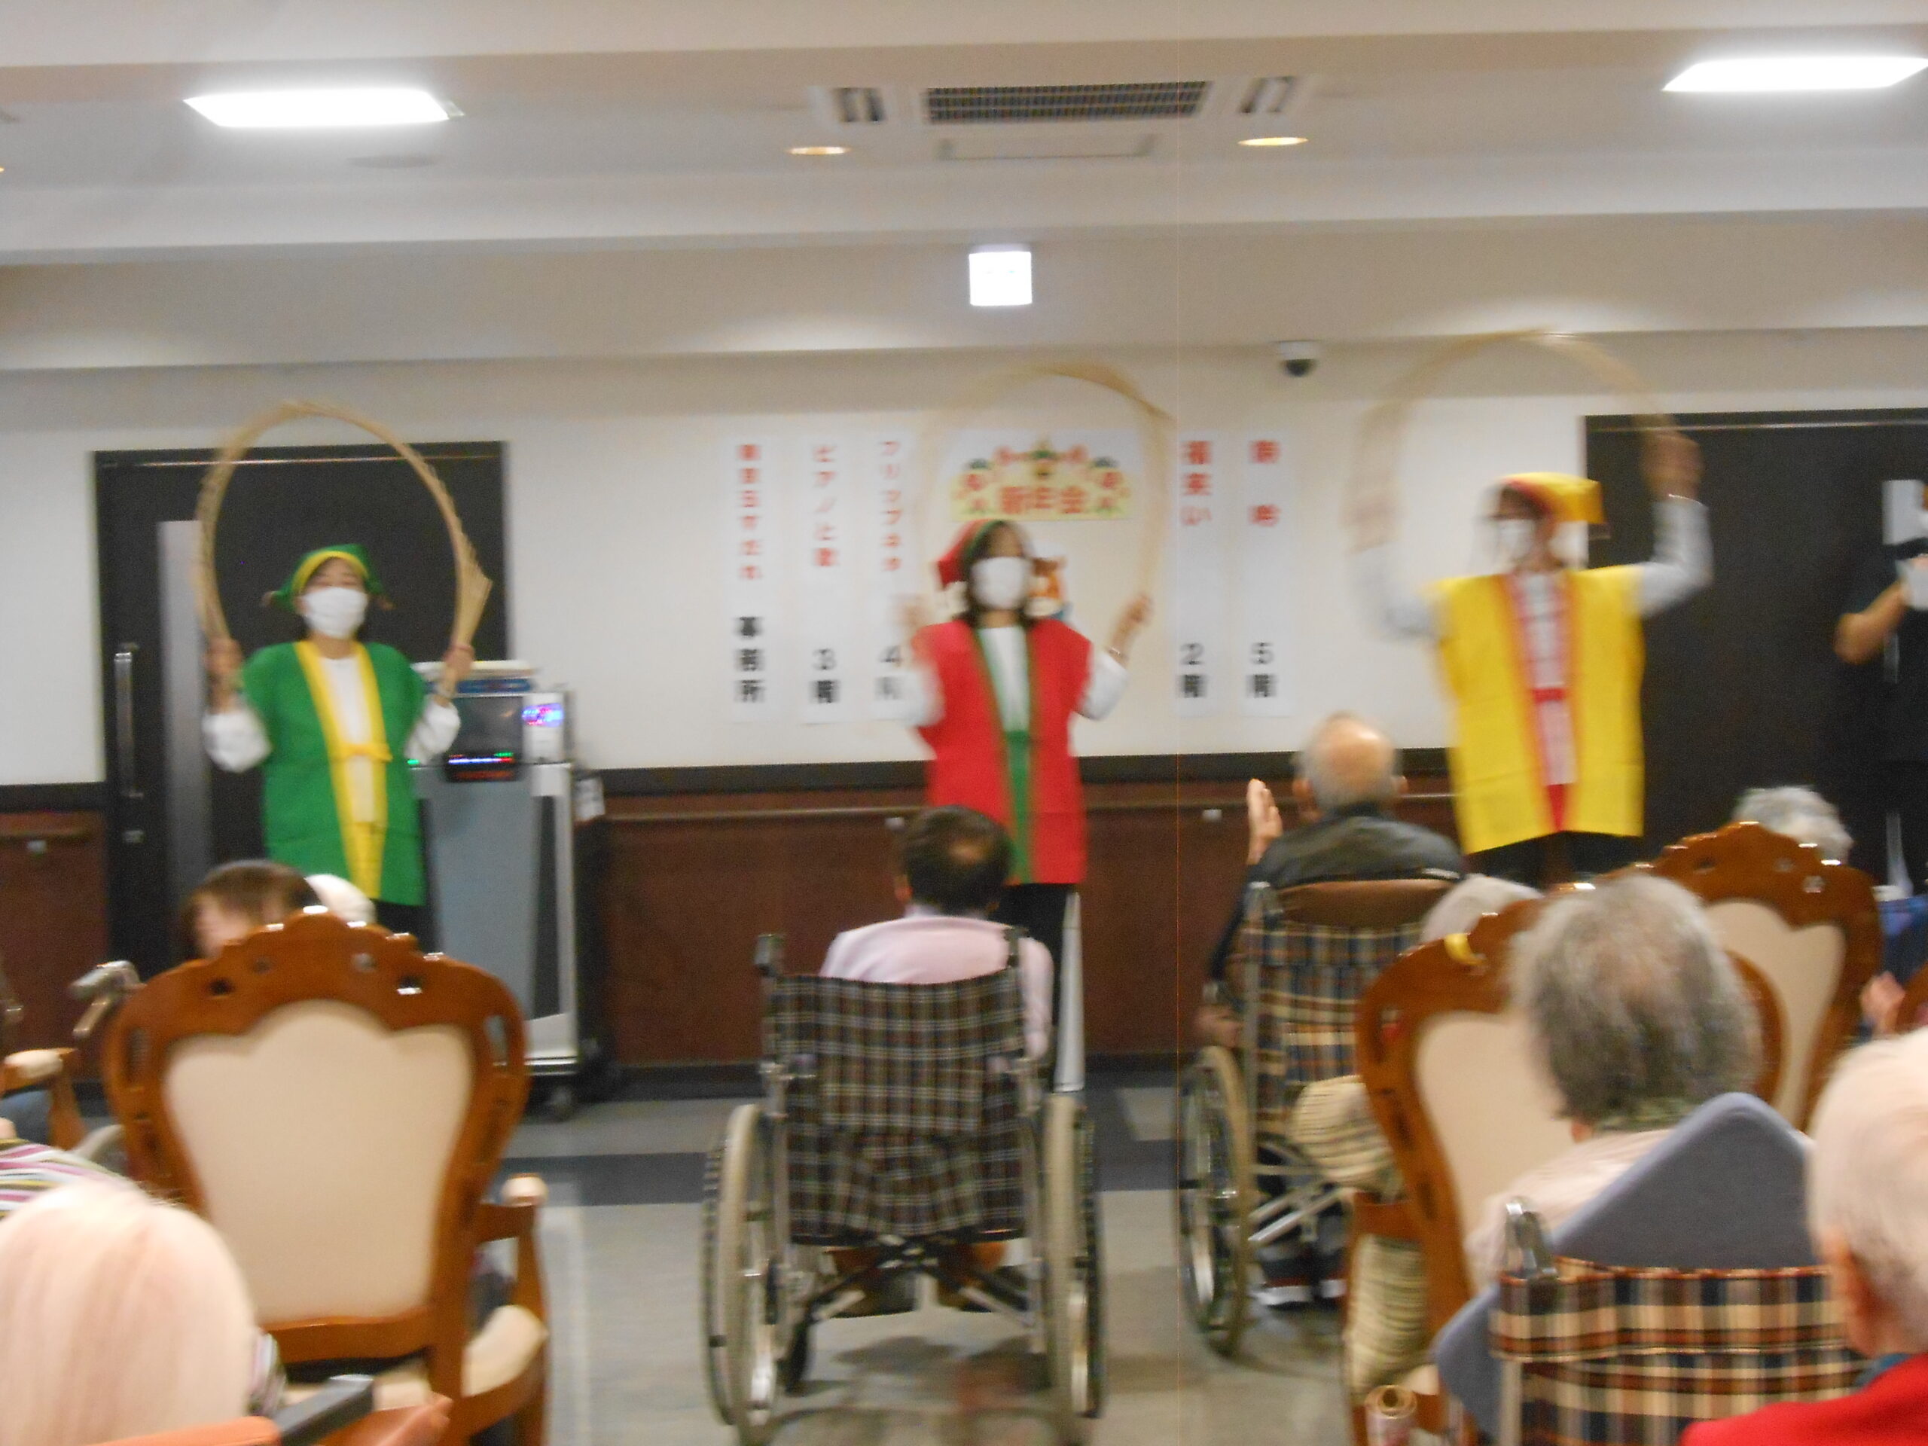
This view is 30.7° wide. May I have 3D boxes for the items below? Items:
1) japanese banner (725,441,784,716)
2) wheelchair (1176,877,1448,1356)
[{"bbox_3d":[-0.629,-0.426,10.390,0.152,0.840,0.010,-1,2,0],"label":"japanese banner"},{"bbox_3d":[0.741,0.726,6.851,0.630,0.900,1.000,-1,2,-6],"label":"wheelchair"}]

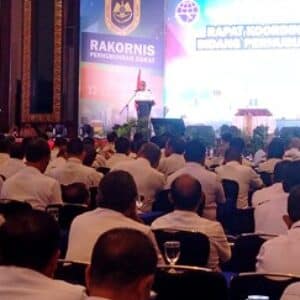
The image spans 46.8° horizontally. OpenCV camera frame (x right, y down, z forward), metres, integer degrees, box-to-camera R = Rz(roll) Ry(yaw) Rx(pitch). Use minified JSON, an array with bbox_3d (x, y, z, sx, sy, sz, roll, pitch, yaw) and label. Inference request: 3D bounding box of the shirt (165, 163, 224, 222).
[{"bbox_3d":[0.373,0.386,2.936,0.490,0.580,0.340,1,5,3],"label":"shirt"}]

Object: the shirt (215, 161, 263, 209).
[{"bbox_3d":[0.879,0.388,3.535,0.490,0.580,0.340,2,5,12],"label":"shirt"}]

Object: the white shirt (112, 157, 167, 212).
[{"bbox_3d":[-0.085,0.360,3.181,0.490,0.580,0.340,3,6,22],"label":"white shirt"}]

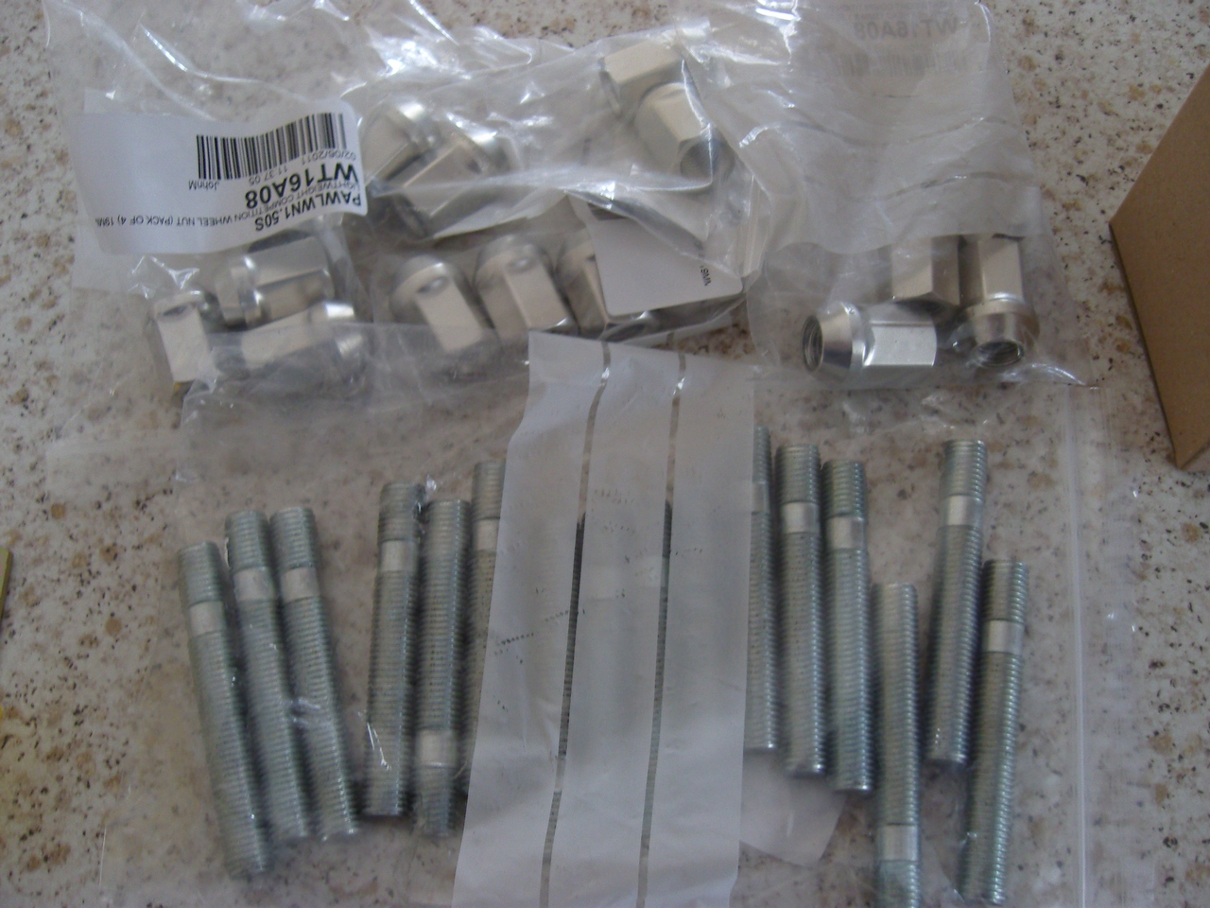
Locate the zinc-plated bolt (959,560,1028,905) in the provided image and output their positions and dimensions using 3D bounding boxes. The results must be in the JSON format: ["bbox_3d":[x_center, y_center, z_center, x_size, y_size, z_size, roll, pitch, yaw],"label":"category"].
[{"bbox_3d":[0.095,0.066,0.289,0.012,0.012,0.080,9,73,3],"label":"zinc-plated bolt"}]

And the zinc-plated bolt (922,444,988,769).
[{"bbox_3d":[0.088,0.037,0.298,0.012,0.012,0.080,8,73,2],"label":"zinc-plated bolt"}]

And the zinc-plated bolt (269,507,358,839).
[{"bbox_3d":[-0.072,0.053,0.292,0.012,0.012,0.080,-11,74,-3],"label":"zinc-plated bolt"}]

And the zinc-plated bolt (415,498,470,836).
[{"bbox_3d":[-0.040,0.052,0.293,0.012,0.012,0.080,-1,73,0],"label":"zinc-plated bolt"}]

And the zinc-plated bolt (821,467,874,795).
[{"bbox_3d":[0.060,0.042,0.296,0.012,0.012,0.080,2,73,1],"label":"zinc-plated bolt"}]

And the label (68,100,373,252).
[{"bbox_3d":[-0.106,-0.076,0.326,0.076,0.008,0.039,-10,78,-3],"label":"label"}]

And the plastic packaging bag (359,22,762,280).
[{"bbox_3d":[-0.012,-0.082,0.322,0.105,0.030,0.062,-5,74,-1],"label":"plastic packaging bag"}]

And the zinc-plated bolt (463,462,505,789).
[{"bbox_3d":[-0.028,0.042,0.296,0.012,0.012,0.080,0,73,0],"label":"zinc-plated bolt"}]

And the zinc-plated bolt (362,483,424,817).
[{"bbox_3d":[-0.052,0.048,0.295,0.012,0.012,0.080,0,73,0],"label":"zinc-plated bolt"}]

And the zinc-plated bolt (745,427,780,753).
[{"bbox_3d":[0.037,0.033,0.298,0.012,0.012,0.080,1,74,1],"label":"zinc-plated bolt"}]

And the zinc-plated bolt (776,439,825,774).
[{"bbox_3d":[0.049,0.038,0.296,0.012,0.012,0.080,2,74,1],"label":"zinc-plated bolt"}]

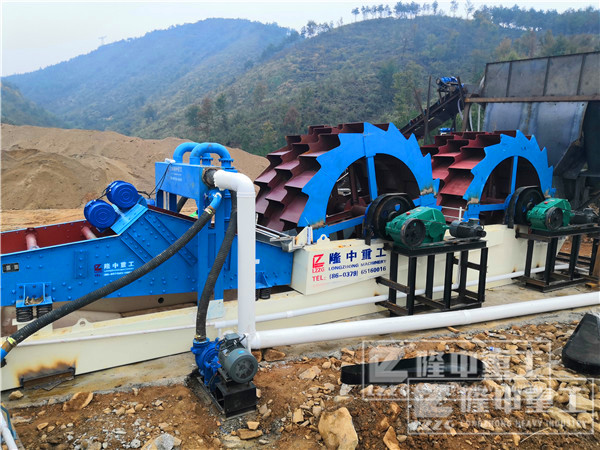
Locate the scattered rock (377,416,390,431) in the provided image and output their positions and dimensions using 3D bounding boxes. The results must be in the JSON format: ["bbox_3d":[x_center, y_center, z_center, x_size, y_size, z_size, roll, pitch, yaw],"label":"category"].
[{"bbox_3d":[0.723,1.718,4.050,0.120,0.090,0.090,3,9,11],"label":"scattered rock"}]

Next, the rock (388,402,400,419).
[{"bbox_3d":[0.849,1.646,4.152,0.100,0.100,0.100,3,9,13],"label":"rock"}]

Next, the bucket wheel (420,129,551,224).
[{"bbox_3d":[3.505,-0.425,9.187,2.740,2.740,1.507,-4,9,-31],"label":"bucket wheel"}]

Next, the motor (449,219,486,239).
[{"bbox_3d":[2.509,0.066,6.961,0.270,0.305,0.490,-4,9,-31],"label":"motor"}]

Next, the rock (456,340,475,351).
[{"bbox_3d":[2.100,1.531,5.921,0.220,0.090,0.130,4,9,20],"label":"rock"}]

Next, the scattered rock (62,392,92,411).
[{"bbox_3d":[-2.101,1.667,4.420,0.270,0.090,0.170,-3,10,-26],"label":"scattered rock"}]

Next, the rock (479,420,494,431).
[{"bbox_3d":[1.591,1.704,3.972,0.115,0.060,0.080,5,9,23],"label":"rock"}]

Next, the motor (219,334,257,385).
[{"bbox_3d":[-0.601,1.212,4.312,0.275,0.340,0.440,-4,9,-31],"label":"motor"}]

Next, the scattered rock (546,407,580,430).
[{"bbox_3d":[2.297,1.677,4.057,0.300,0.110,0.140,9,11,42],"label":"scattered rock"}]

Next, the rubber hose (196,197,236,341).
[{"bbox_3d":[-0.912,0.382,5.135,0.170,1.500,0.800,4,9,17],"label":"rubber hose"}]

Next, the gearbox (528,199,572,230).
[{"bbox_3d":[4.636,-0.199,8.653,0.840,0.540,0.450,-4,10,-31],"label":"gearbox"}]

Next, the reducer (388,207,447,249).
[{"bbox_3d":[1.801,0.049,7.016,0.840,0.540,0.450,-4,10,-31],"label":"reducer"}]

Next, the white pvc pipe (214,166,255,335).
[{"bbox_3d":[-0.712,0.406,5.285,0.452,1.970,0.205,3,8,14],"label":"white pvc pipe"}]

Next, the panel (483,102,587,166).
[{"bbox_3d":[5.913,-2.231,11.800,2.300,1.650,0.300,4,9,19],"label":"panel"}]

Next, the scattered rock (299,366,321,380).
[{"bbox_3d":[0.094,1.534,4.860,0.205,0.095,0.150,-4,9,-31],"label":"scattered rock"}]

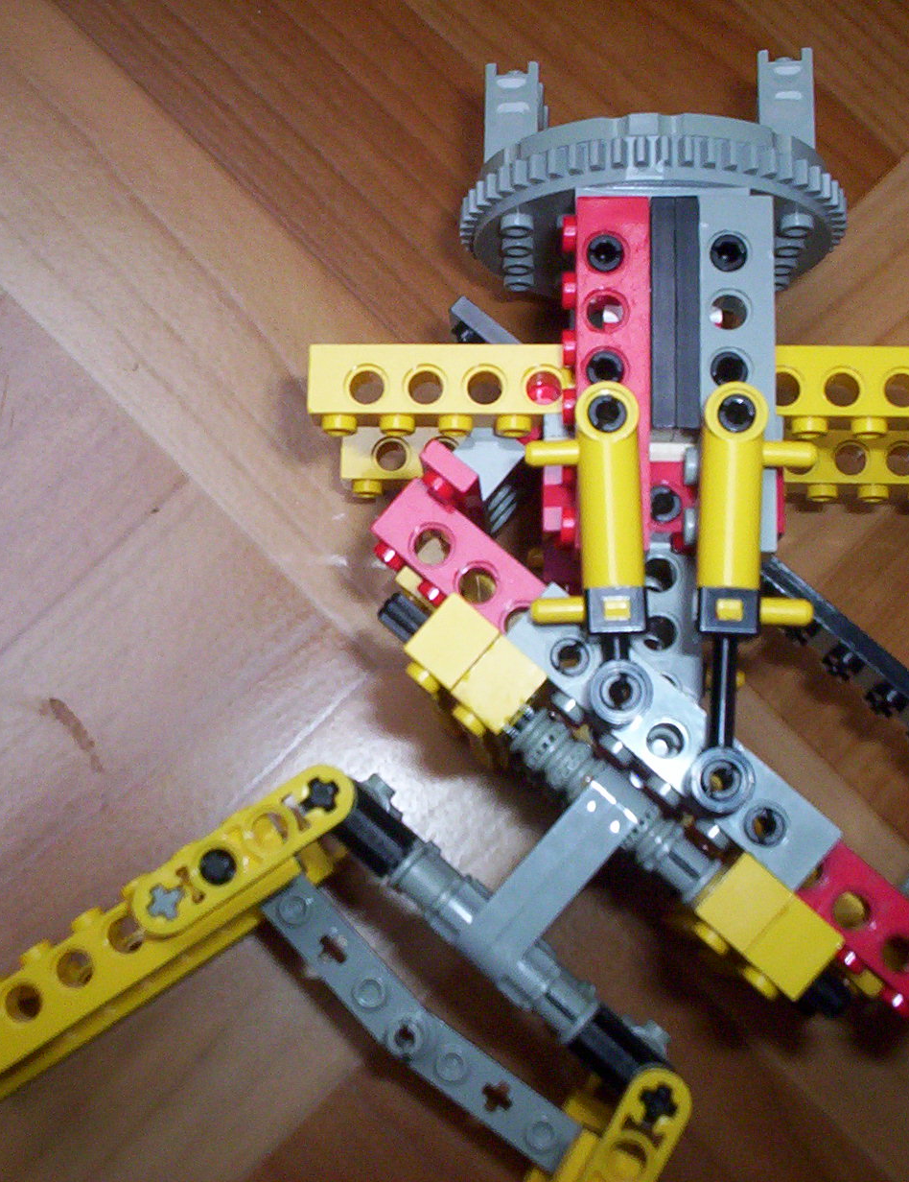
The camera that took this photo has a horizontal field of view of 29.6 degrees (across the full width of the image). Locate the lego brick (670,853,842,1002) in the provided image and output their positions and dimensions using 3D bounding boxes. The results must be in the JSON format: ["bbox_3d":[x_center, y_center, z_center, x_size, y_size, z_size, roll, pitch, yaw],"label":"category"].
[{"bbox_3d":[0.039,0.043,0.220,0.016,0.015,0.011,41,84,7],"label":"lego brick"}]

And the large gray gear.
[{"bbox_3d":[0.029,-0.054,0.257,0.058,0.058,0.011,1,79,3],"label":"large gray gear"}]

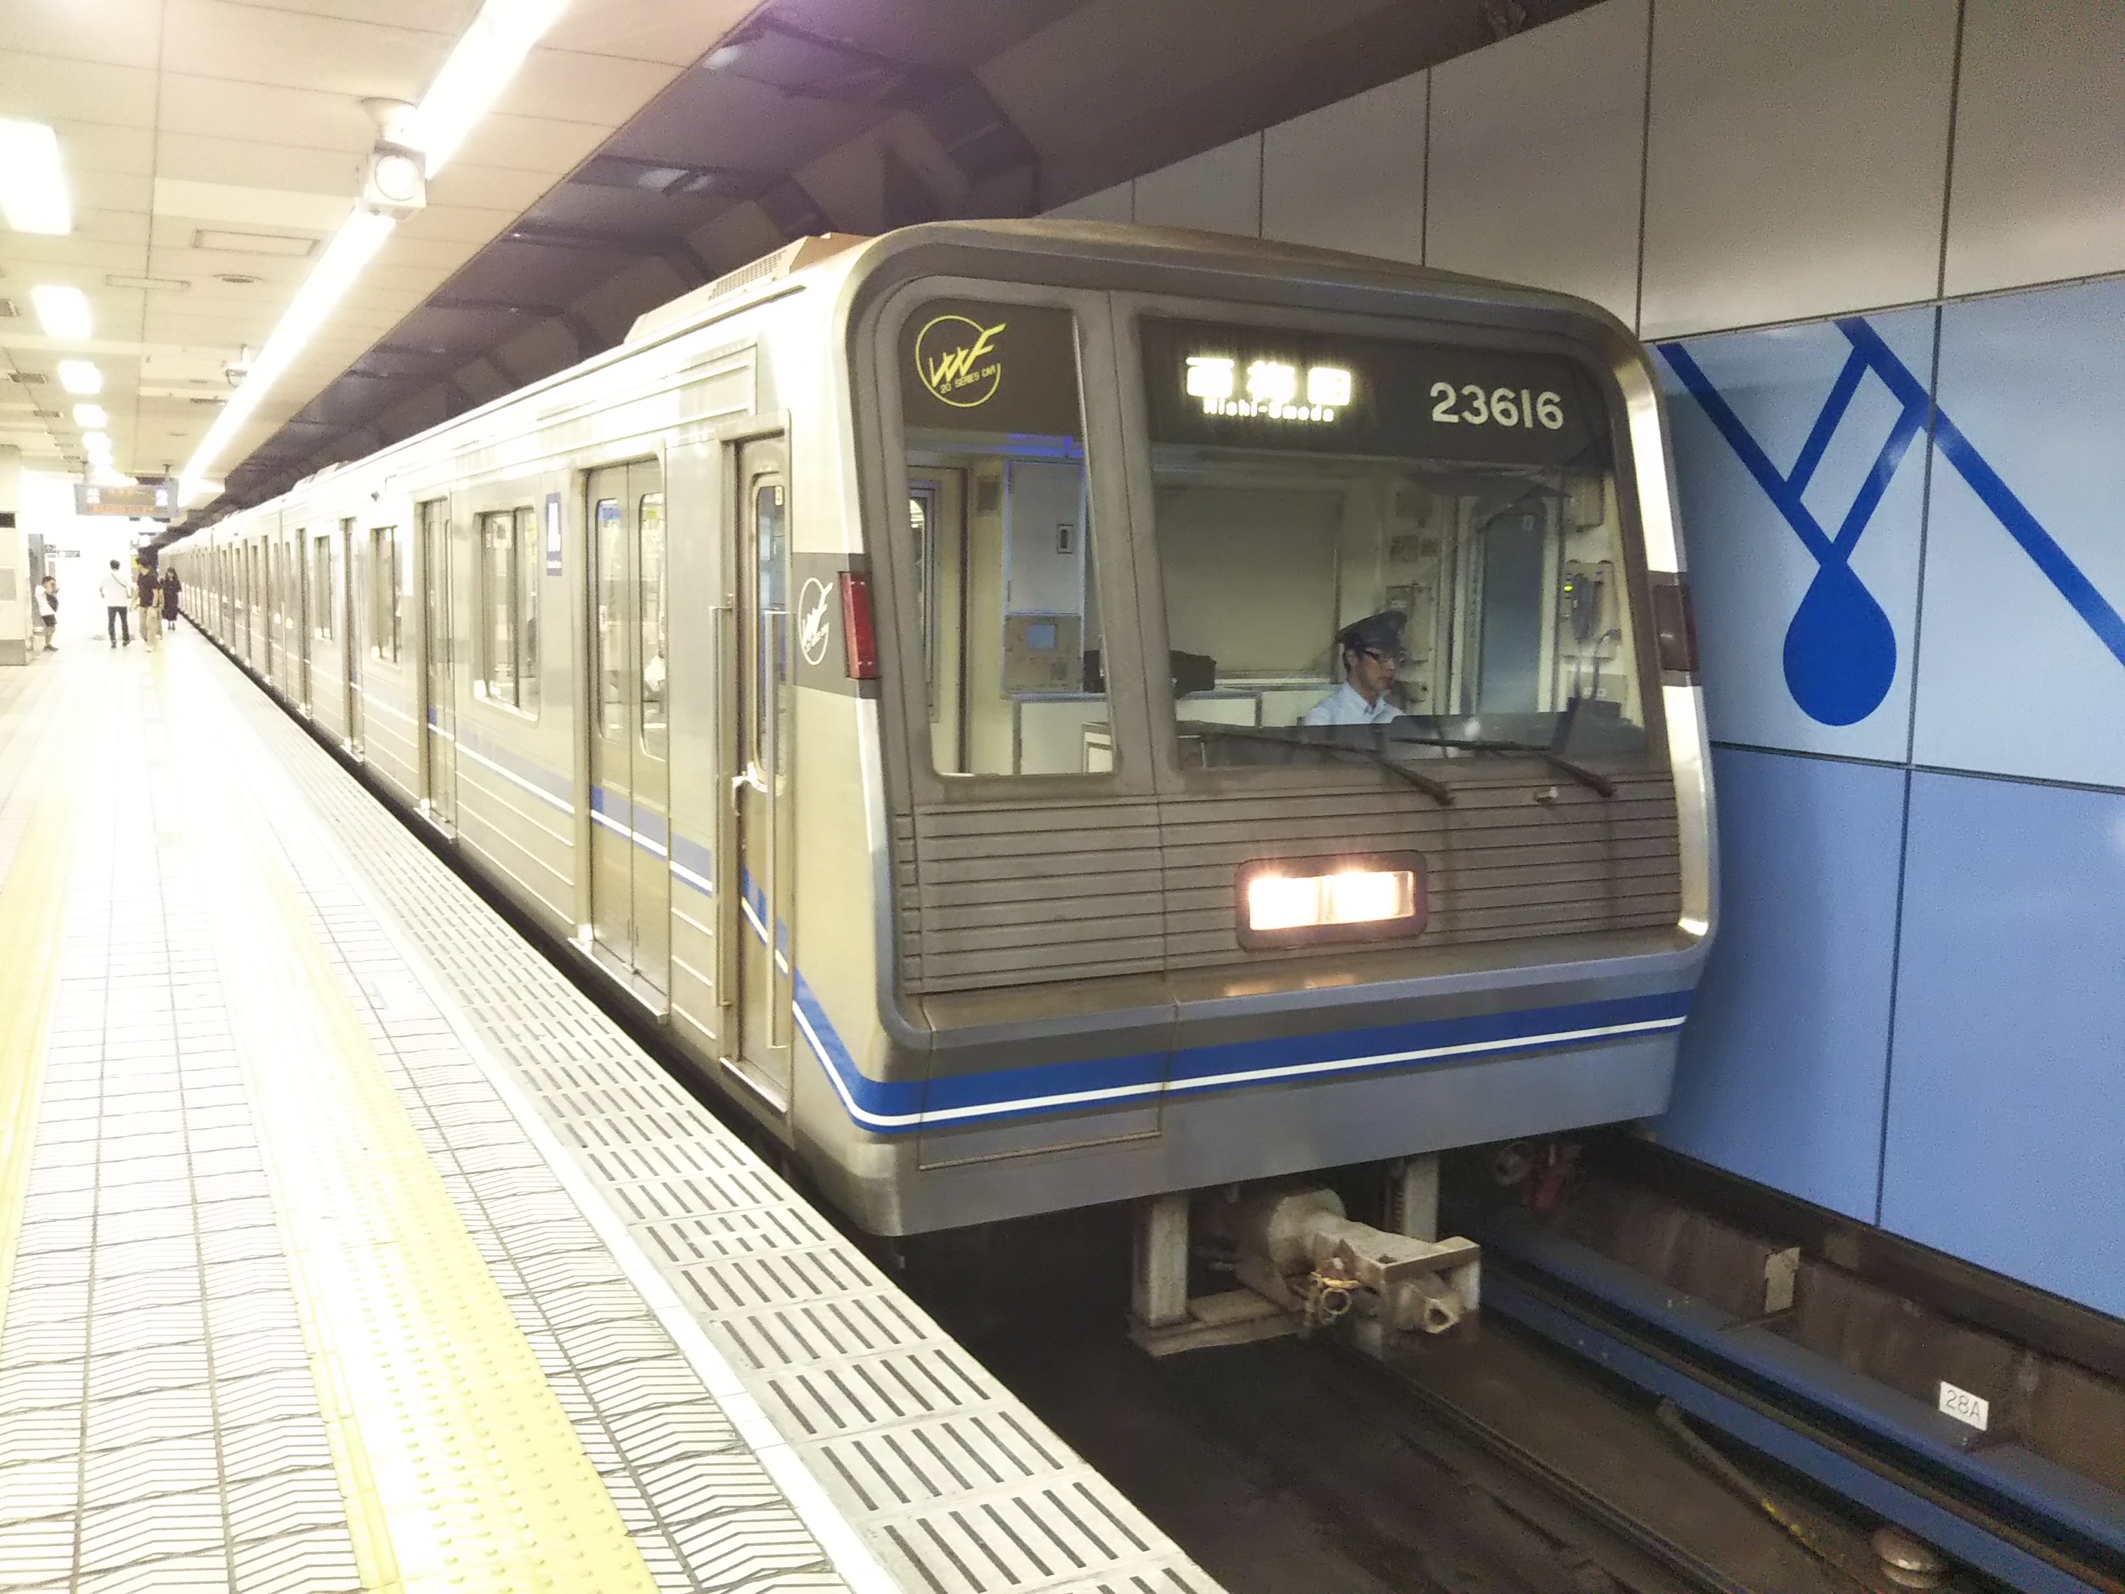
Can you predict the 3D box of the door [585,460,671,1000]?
[{"bbox_3d":[-1.694,-0.300,7.096,0.070,1.931,1.365,-2,8,-27],"label":"door"}]

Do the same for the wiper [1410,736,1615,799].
[{"bbox_3d":[1.374,-0.091,5.549,0.750,0.190,0.080,-2,-6,-27],"label":"wiper"}]

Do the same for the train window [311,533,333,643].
[{"bbox_3d":[-6.861,-1.953,17.079,0.060,0.957,1.632,-2,8,-27],"label":"train window"}]

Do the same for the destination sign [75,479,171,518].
[{"bbox_3d":[-15.490,-4.916,30.449,1.501,0.569,0.250,-2,8,-27],"label":"destination sign"}]

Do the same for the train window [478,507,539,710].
[{"bbox_3d":[-2.727,-0.916,9.011,0.060,0.957,1.632,-2,8,-27],"label":"train window"}]

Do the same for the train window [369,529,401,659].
[{"bbox_3d":[-4.794,-1.435,13.045,0.060,0.957,1.632,-2,8,-27],"label":"train window"}]

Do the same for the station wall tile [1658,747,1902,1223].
[{"bbox_3d":[2.356,0.572,6.392,0.040,1.482,1.260,-2,8,-27],"label":"station wall tile"}]

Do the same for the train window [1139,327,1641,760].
[{"bbox_3d":[1.037,-0.741,5.502,1.723,1.282,0.070,-2,-6,-27],"label":"train window"}]

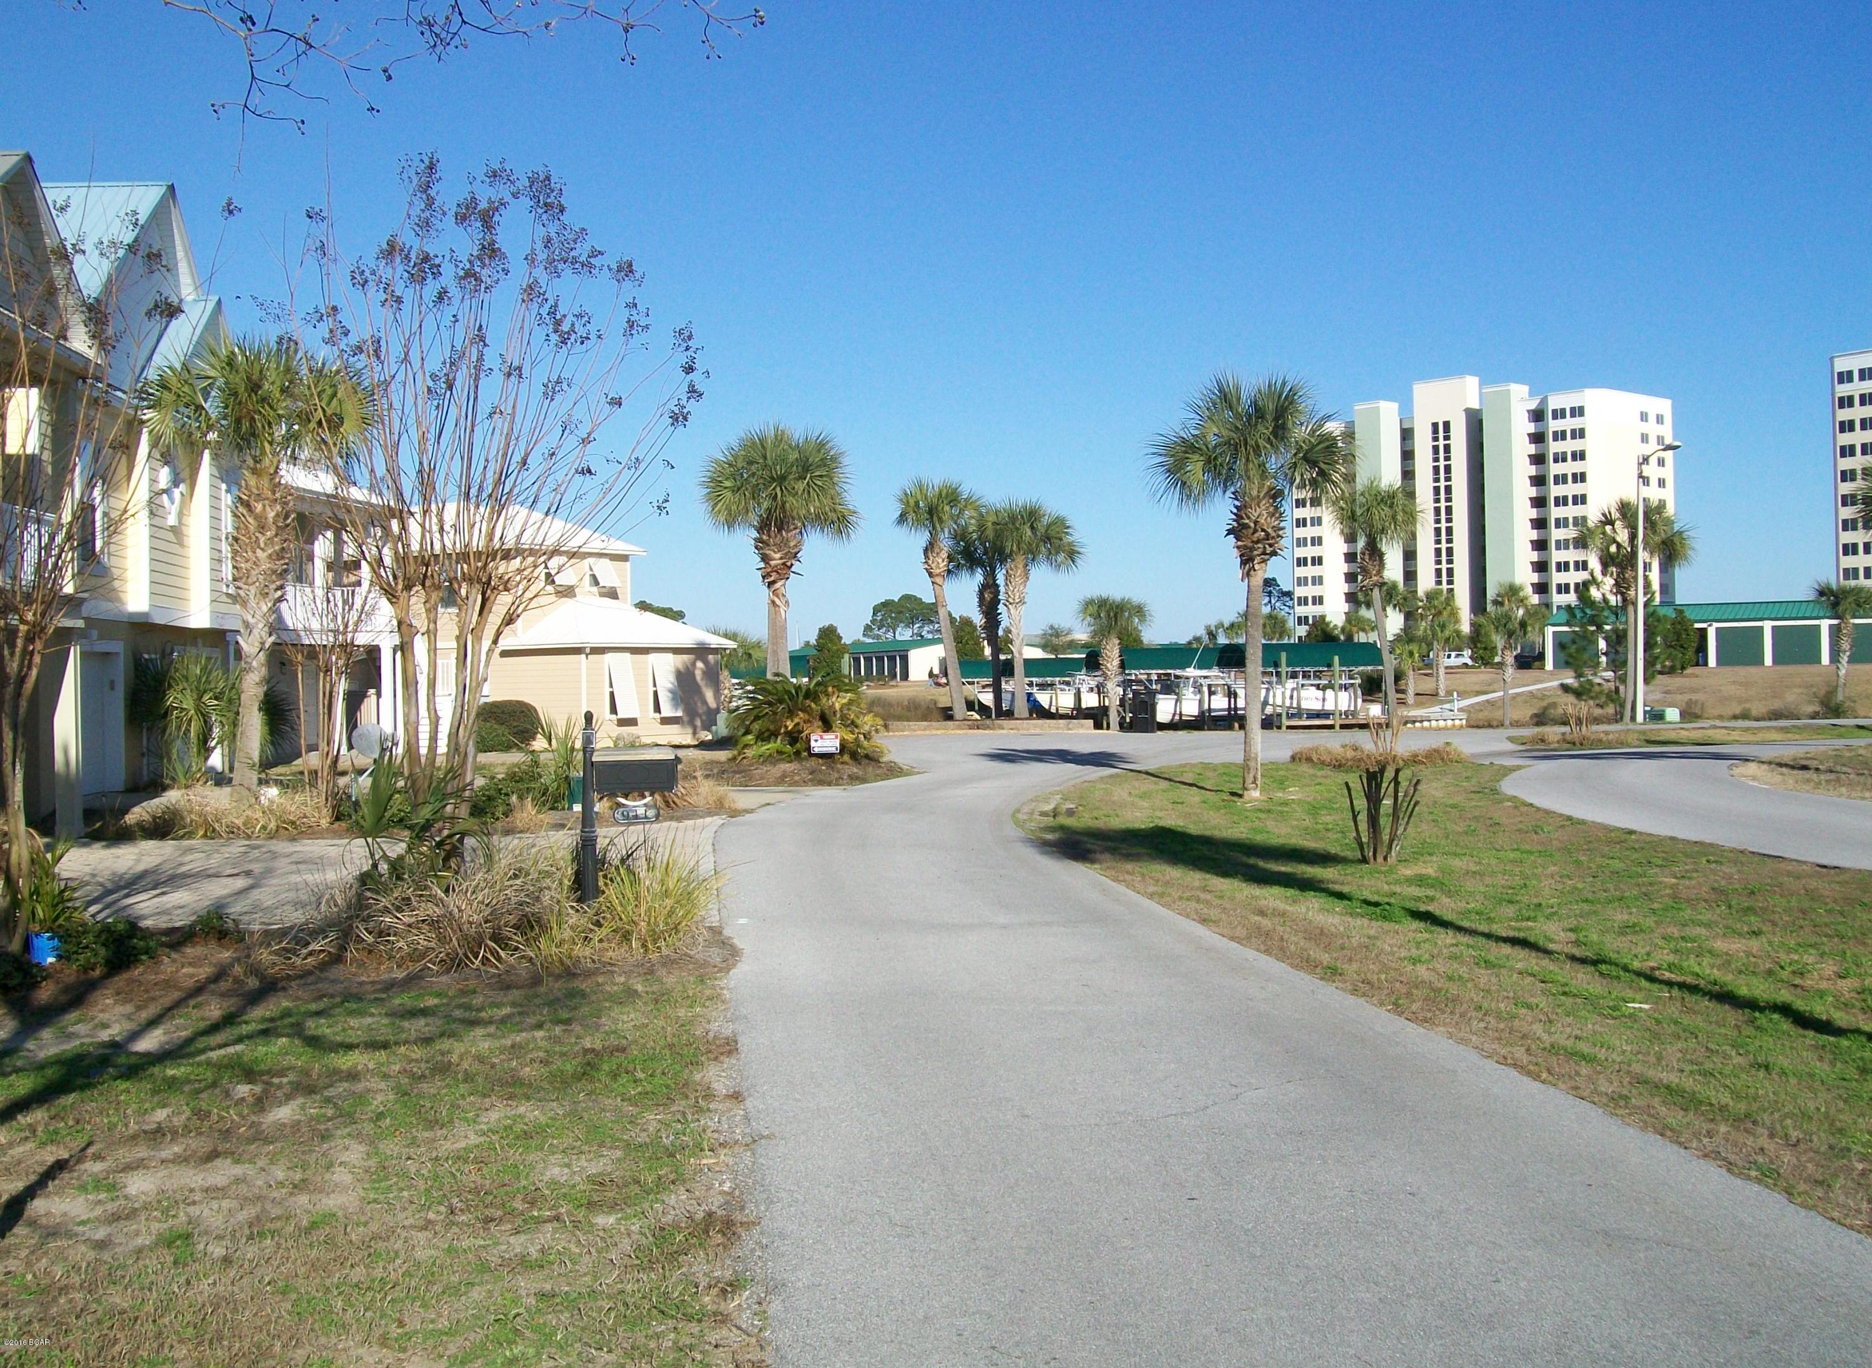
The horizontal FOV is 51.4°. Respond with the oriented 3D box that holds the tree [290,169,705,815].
[{"bbox_3d":[-3.015,-1.007,13.400,2.730,5.280,2.680,-1,0,0],"label":"tree"}]

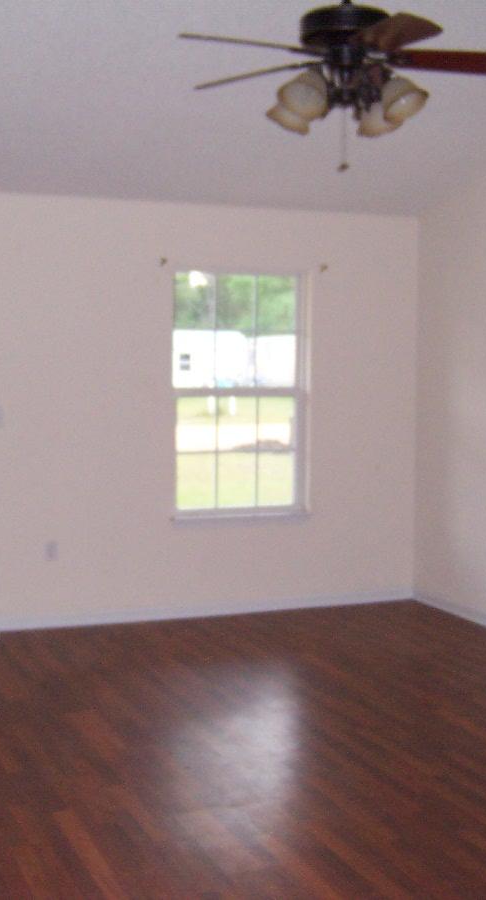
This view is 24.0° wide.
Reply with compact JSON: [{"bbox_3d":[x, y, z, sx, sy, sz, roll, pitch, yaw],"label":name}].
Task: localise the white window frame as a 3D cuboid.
[{"bbox_3d":[-0.018,-0.336,6.984,0.882,1.509,0.100,-1,4,-21],"label":"white window frame"}]

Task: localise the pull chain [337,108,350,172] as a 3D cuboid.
[{"bbox_3d":[0.344,-1.060,3.920,0.030,0.212,0.030,-1,4,-21],"label":"pull chain"}]

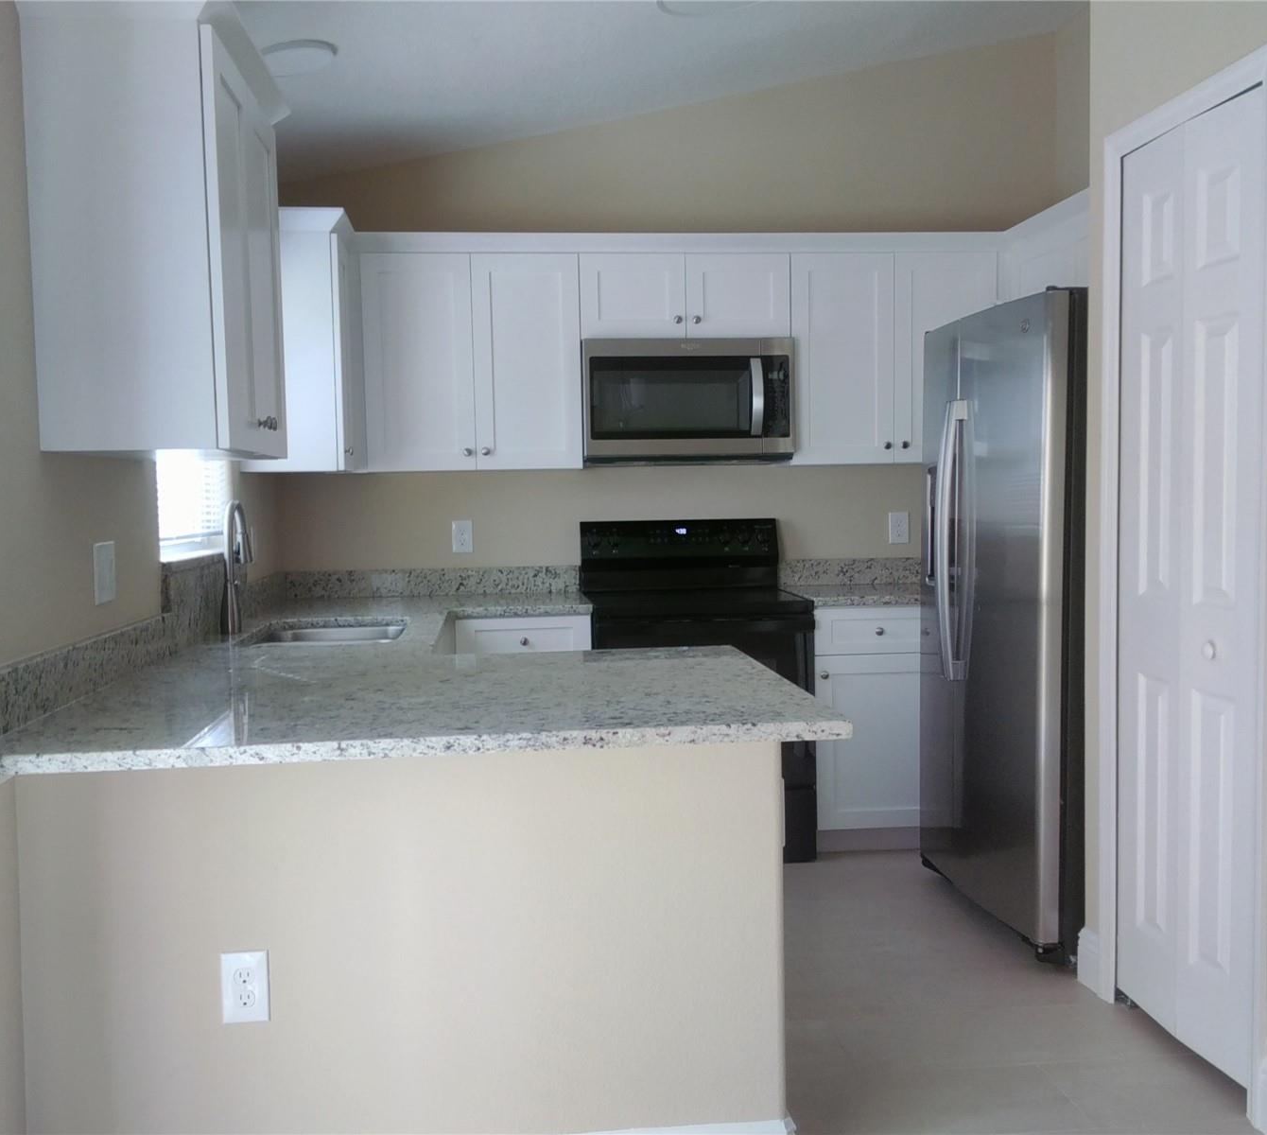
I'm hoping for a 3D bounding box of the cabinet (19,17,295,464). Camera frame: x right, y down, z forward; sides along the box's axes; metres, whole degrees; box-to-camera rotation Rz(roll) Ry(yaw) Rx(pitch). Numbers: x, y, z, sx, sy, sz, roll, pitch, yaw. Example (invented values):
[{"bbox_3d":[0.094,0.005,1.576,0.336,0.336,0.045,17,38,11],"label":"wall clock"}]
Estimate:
[{"bbox_3d":[-0.934,-0.638,2.493,0.345,0.822,0.630,-2,4,-6],"label":"cabinet"}]

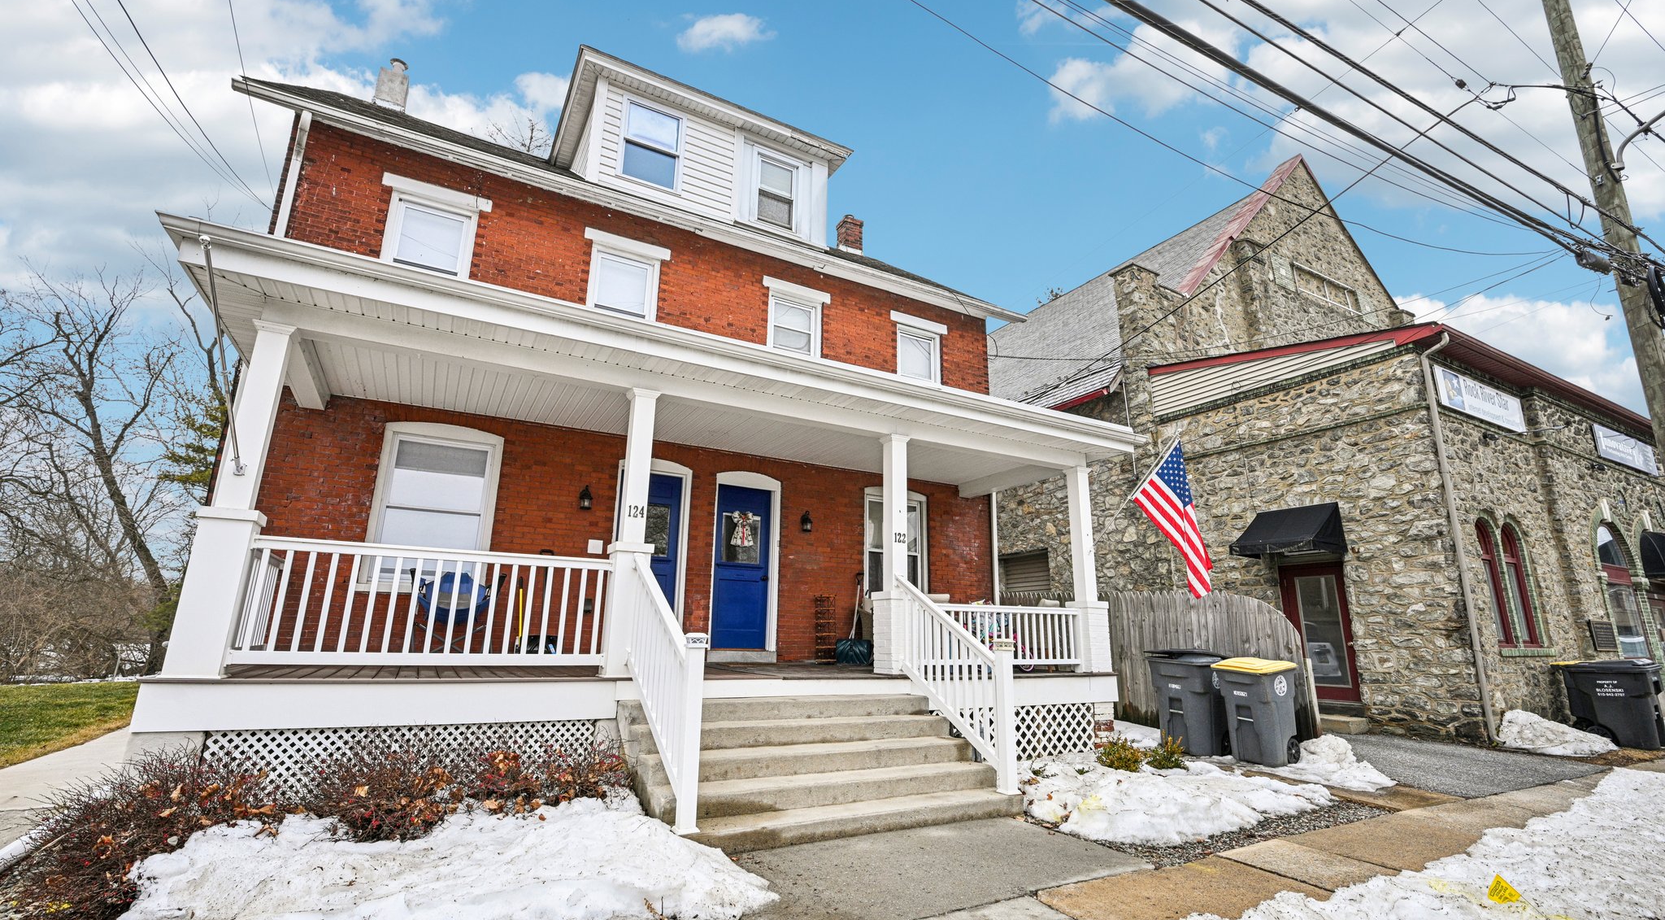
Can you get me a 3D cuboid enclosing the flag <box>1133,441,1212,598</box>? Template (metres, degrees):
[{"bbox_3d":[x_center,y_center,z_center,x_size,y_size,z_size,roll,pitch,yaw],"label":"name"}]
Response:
[{"bbox_3d":[3.877,0.694,8.510,0.250,1.800,0.930,9,-15,-28],"label":"flag"}]

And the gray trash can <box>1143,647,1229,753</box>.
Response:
[{"bbox_3d":[4.528,2.992,9.101,0.820,1.140,0.710,9,-15,-28],"label":"gray trash can"}]

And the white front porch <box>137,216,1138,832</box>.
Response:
[{"bbox_3d":[-0.722,0.943,7.705,9.900,4.400,4.250,9,-15,-28],"label":"white front porch"}]

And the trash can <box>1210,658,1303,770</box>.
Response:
[{"bbox_3d":[4.976,2.932,8.667,0.750,1.080,0.650,9,-15,-28],"label":"trash can"}]

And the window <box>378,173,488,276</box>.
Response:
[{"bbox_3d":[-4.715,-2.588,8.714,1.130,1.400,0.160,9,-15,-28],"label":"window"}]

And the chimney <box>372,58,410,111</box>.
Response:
[{"bbox_3d":[-7.606,-6.477,12.802,0.450,1.000,0.450,9,-15,-28],"label":"chimney"}]

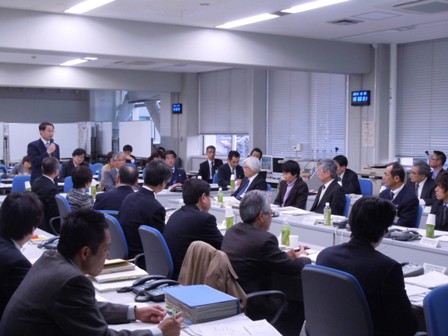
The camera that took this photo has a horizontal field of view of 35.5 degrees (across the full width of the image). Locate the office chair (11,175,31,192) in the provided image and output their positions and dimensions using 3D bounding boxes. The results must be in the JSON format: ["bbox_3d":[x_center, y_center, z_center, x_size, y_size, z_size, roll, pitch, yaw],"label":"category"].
[{"bbox_3d":[-2.548,0.578,9.471,0.580,0.930,0.600,-1,3,-32],"label":"office chair"}]

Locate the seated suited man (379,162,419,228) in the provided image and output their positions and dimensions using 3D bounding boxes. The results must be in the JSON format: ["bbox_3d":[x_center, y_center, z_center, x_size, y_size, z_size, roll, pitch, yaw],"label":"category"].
[{"bbox_3d":[1.574,0.590,6.553,0.750,1.220,0.520,-1,3,-21],"label":"seated suited man"}]

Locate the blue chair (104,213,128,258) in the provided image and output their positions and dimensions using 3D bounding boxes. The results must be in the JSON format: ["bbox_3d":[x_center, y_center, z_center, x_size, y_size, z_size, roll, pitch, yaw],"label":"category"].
[{"bbox_3d":[-0.641,0.795,5.353,0.580,0.900,0.580,-1,3,-31],"label":"blue chair"}]

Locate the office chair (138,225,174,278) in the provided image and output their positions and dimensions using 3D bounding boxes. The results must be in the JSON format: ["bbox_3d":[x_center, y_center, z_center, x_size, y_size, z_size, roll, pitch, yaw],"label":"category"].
[{"bbox_3d":[-0.225,0.826,4.447,0.600,0.930,0.600,-1,3,-32],"label":"office chair"}]

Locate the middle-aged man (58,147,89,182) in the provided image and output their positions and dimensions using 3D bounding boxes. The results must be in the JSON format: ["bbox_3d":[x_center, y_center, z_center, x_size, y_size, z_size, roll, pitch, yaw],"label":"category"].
[{"bbox_3d":[-2.468,0.303,11.613,0.500,1.280,0.700,-1,3,-32],"label":"middle-aged man"}]

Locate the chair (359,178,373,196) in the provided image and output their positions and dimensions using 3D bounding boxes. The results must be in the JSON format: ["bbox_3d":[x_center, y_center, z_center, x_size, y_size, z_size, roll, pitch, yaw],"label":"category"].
[{"bbox_3d":[1.705,0.601,9.511,0.560,0.900,0.560,-1,3,-31],"label":"chair"}]

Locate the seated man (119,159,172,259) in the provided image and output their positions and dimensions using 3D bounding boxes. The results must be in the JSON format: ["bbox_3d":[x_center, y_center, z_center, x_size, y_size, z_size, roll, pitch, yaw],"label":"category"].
[{"bbox_3d":[-0.463,0.589,5.299,0.720,1.322,0.480,-2,3,-38],"label":"seated man"}]

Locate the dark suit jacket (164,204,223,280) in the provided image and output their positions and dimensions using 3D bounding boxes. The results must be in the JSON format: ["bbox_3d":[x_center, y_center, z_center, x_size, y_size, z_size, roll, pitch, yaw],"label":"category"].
[{"bbox_3d":[-0.193,0.534,4.639,0.460,0.610,0.510,-1,3,-31],"label":"dark suit jacket"}]

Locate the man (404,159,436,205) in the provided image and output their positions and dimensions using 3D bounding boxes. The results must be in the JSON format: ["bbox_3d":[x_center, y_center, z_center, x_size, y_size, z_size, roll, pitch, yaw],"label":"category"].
[{"bbox_3d":[2.230,0.526,7.999,0.720,1.200,0.500,-1,3,-19],"label":"man"}]

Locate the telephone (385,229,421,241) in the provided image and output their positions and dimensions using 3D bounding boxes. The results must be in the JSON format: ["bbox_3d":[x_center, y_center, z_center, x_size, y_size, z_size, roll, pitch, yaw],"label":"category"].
[{"bbox_3d":[1.378,0.506,5.399,0.210,0.080,0.190,-1,3,-32],"label":"telephone"}]

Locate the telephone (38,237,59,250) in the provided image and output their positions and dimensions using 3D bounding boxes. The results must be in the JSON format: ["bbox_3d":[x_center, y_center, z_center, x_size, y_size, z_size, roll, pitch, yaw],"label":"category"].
[{"bbox_3d":[-1.171,0.510,4.881,0.220,0.090,0.190,-1,3,-32],"label":"telephone"}]

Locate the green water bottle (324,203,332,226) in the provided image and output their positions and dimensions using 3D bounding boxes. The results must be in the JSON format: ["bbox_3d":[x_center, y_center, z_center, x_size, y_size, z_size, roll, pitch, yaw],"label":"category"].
[{"bbox_3d":[0.926,0.411,6.184,0.066,0.205,0.066,0,3,0],"label":"green water bottle"}]

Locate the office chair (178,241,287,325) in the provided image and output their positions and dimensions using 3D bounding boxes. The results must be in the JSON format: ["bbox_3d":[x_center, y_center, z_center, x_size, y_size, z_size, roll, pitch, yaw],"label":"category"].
[{"bbox_3d":[0.148,0.849,3.807,0.620,0.950,0.600,-1,3,-32],"label":"office chair"}]

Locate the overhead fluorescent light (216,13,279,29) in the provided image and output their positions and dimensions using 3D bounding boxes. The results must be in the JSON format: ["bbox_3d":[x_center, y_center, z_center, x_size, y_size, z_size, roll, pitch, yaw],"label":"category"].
[{"bbox_3d":[0.279,-1.761,8.442,0.230,0.070,1.180,-1,3,-32],"label":"overhead fluorescent light"}]

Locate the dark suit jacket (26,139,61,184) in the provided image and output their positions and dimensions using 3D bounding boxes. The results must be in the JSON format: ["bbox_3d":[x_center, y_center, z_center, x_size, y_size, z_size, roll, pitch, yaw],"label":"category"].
[{"bbox_3d":[-2.292,-0.006,8.900,0.480,0.730,0.350,-2,4,-43],"label":"dark suit jacket"}]

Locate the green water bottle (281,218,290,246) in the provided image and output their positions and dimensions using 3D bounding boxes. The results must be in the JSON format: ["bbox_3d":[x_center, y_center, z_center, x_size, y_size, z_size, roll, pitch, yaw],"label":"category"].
[{"bbox_3d":[0.442,0.457,4.971,0.067,0.207,0.067,0,3,0],"label":"green water bottle"}]

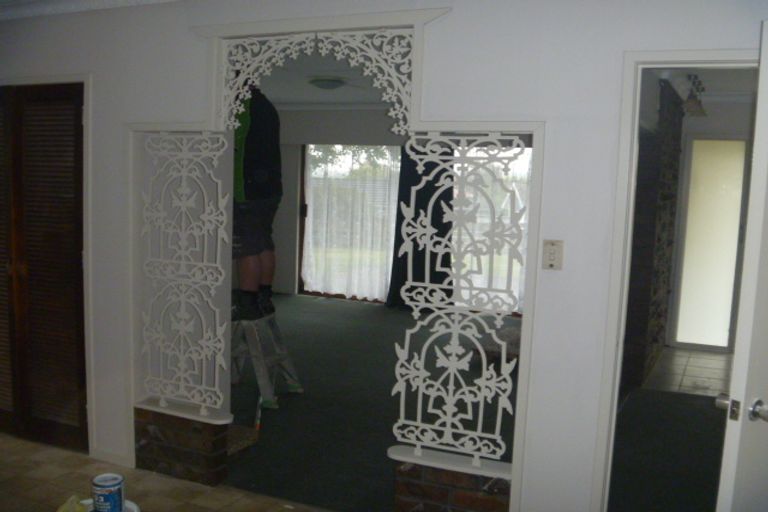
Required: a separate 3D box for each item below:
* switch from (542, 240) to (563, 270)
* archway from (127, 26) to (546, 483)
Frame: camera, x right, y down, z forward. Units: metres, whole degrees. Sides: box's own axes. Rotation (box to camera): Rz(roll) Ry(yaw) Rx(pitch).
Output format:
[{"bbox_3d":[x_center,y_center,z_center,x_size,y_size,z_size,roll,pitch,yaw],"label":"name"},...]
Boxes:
[{"bbox_3d":[0.665,-0.002,2.943,0.075,0.117,0.012,5,8,23],"label":"switch"},{"bbox_3d":[-0.323,-0.070,3.460,2.020,1.880,0.150,5,8,23],"label":"archway"}]

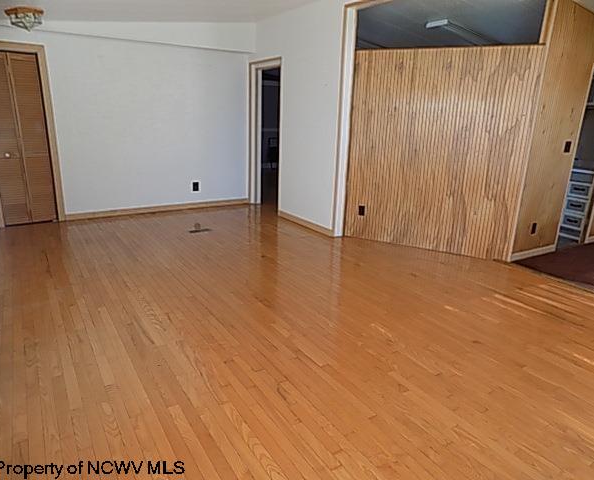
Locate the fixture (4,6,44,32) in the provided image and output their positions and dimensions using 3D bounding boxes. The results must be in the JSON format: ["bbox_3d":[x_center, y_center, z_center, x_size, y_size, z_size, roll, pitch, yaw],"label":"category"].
[{"bbox_3d":[-2.798,-2.269,4.404,0.350,0.195,0.340,-16,22,-29],"label":"fixture"}]

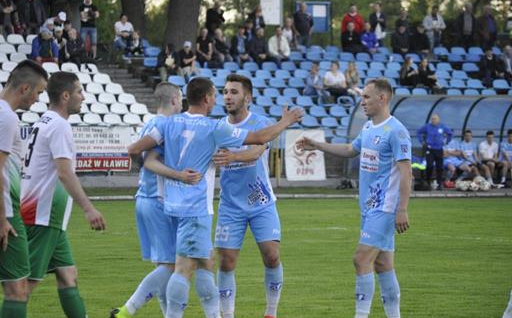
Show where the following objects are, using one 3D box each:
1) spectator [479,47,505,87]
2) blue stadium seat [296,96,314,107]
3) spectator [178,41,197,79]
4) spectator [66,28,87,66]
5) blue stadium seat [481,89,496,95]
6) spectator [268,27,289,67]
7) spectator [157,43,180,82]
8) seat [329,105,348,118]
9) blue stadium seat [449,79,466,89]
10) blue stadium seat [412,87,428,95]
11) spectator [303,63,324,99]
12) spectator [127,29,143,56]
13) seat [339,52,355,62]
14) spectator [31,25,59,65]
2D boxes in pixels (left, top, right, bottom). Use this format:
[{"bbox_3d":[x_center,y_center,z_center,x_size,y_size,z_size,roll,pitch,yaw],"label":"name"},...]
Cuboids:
[{"bbox_3d":[6.288,-2.360,71.224,0.550,1.180,0.750,0,1,-20],"label":"spectator"},{"bbox_3d":[1.239,-1.432,66.500,0.430,0.310,0.400,0,1,-15],"label":"blue stadium seat"},{"bbox_3d":[-1.787,-2.505,69.299,0.500,1.140,0.720,0,1,-18],"label":"spectator"},{"bbox_3d":[-4.608,-2.721,67.808,0.520,1.220,0.700,0,1,-10],"label":"spectator"},{"bbox_3d":[6.053,-1.666,68.920,0.430,0.310,0.410,0,1,-21],"label":"blue stadium seat"},{"bbox_3d":[0.617,-2.852,69.700,0.570,1.270,0.750,0,1,-21],"label":"spectator"},{"bbox_3d":[-2.219,-2.339,67.369,0.530,1.130,0.700,0,1,-10],"label":"spectator"},{"bbox_3d":[2.043,-1.169,65.770,0.430,0.310,0.410,0,1,-21],"label":"seat"},{"bbox_3d":[5.227,-1.901,68.900,0.430,0.310,0.400,0,1,-15],"label":"blue stadium seat"},{"bbox_3d":[4.197,-1.634,67.770,0.420,0.330,0.410,0,1,-13],"label":"blue stadium seat"},{"bbox_3d":[1.501,-1.879,67.000,0.520,1.200,0.750,0,1,-28],"label":"spectator"},{"bbox_3d":[-3.148,-2.992,69.100,0.430,0.780,0.520,0,1,-15],"label":"spectator"},{"bbox_3d":[2.439,-2.735,71.587,0.430,0.270,0.400,0,1,-20],"label":"seat"},{"bbox_3d":[-5.422,-2.692,68.097,0.620,1.250,0.780,0,1,-15],"label":"spectator"}]

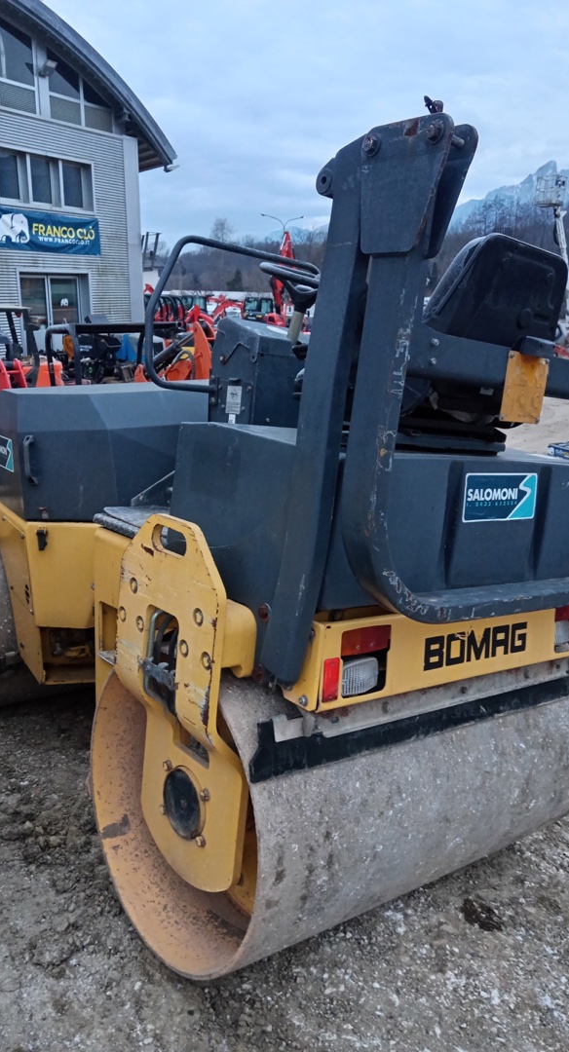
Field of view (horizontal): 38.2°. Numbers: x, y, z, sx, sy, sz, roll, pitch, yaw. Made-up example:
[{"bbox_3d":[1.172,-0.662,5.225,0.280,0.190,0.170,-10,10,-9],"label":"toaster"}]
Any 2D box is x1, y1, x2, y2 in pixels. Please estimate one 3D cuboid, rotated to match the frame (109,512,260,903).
[{"bbox_3d":[-0.204,0.368,1.767,0.180,0.790,0.390,-2,11,-38],"label":"frame"}]

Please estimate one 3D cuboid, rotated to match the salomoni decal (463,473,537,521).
[{"bbox_3d":[0.481,-0.064,1.819,0.255,0.105,0.012,-2,7,-38],"label":"salomoni decal"}]

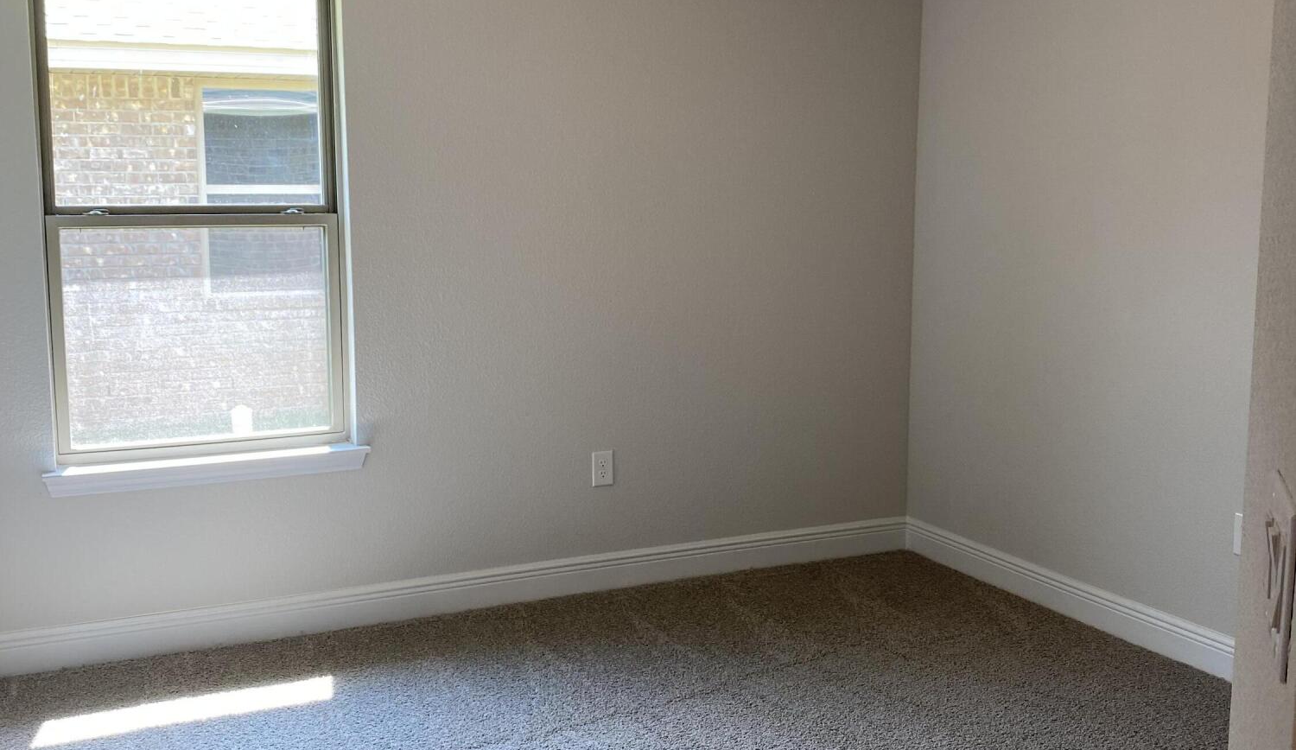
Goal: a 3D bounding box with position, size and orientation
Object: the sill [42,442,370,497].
[{"bbox_3d":[-1.344,0.289,4.013,0.956,0.071,0.125,-4,9,-25],"label":"sill"}]

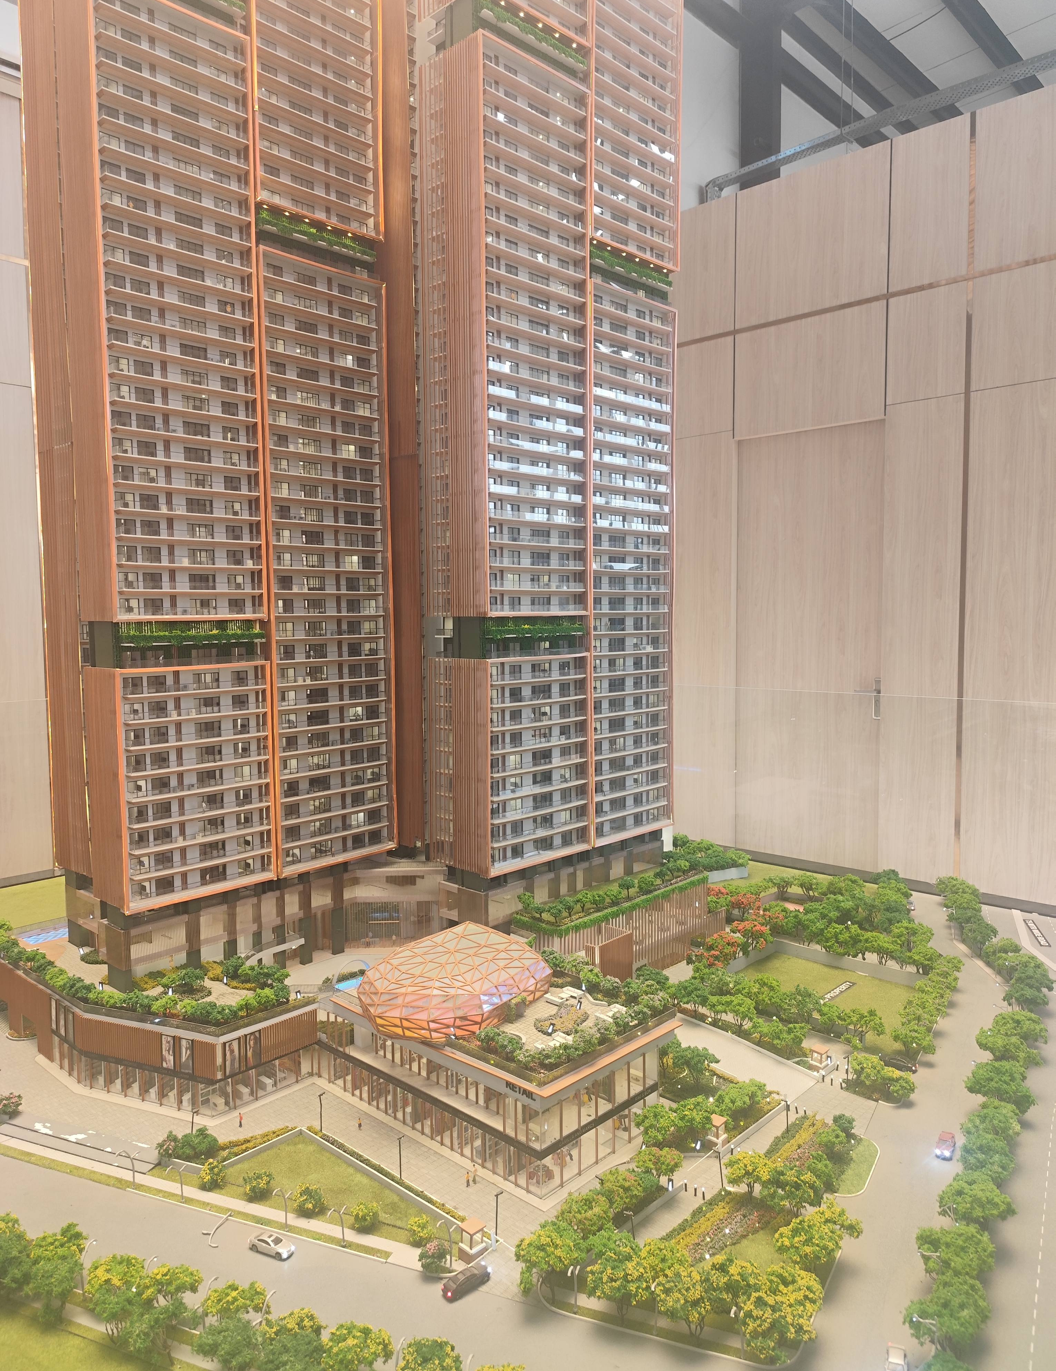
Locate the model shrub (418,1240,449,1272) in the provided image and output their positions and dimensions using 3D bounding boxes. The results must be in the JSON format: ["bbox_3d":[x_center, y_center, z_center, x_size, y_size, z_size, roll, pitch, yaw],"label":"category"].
[{"bbox_3d":[-0.114,0.684,1.123,0.037,0.035,0.037,0,4,0],"label":"model shrub"}]

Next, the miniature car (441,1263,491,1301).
[{"bbox_3d":[-0.071,0.695,1.095,0.062,0.018,0.022,-4,6,-43],"label":"miniature car"}]

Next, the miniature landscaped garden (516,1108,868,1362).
[{"bbox_3d":[0.279,0.654,1.218,0.292,0.076,0.554,3,5,40],"label":"miniature landscaped garden"}]

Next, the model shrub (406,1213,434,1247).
[{"bbox_3d":[-0.134,0.680,1.168,0.033,0.036,0.033,0,4,0],"label":"model shrub"}]

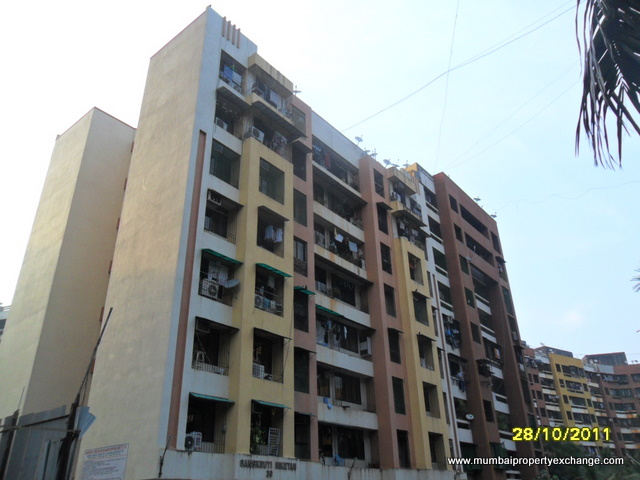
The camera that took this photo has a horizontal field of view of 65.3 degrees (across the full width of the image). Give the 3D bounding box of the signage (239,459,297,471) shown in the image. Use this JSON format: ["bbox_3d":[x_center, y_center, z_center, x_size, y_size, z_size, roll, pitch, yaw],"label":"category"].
[{"bbox_3d":[-1.896,8.483,18.789,0.070,0.282,2.998,-22,-33,33],"label":"signage"}]

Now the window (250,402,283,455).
[{"bbox_3d":[-2.093,7.373,19.425,0.252,1.901,1.791,-22,-33,33],"label":"window"}]

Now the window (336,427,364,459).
[{"bbox_3d":[1.692,10.868,26.649,0.150,1.480,2.410,-22,-34,34],"label":"window"}]

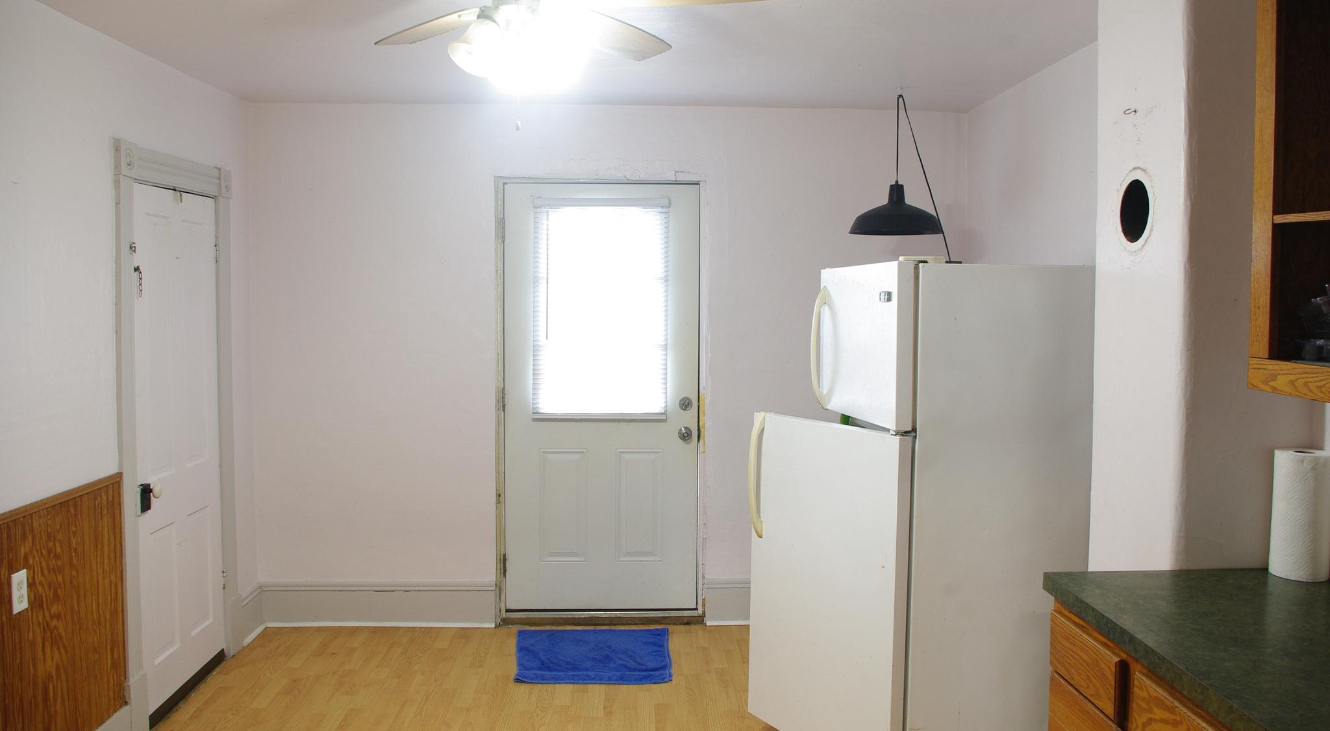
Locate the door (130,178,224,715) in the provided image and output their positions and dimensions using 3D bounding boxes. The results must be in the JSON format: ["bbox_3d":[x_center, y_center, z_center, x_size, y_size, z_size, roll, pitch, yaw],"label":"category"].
[{"bbox_3d":[-1.897,0.288,3.911,0.045,1.925,0.700,0,4,-2],"label":"door"}]

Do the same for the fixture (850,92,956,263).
[{"bbox_3d":[0.969,-0.764,4.076,0.423,0.686,0.390,0,4,-2],"label":"fixture"}]

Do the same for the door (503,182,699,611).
[{"bbox_3d":[-0.296,0.161,4.739,0.914,2.025,0.050,0,4,-2],"label":"door"}]

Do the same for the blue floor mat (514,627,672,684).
[{"bbox_3d":[-0.308,1.261,4.372,0.665,0.018,0.650,0,4,-2],"label":"blue floor mat"}]

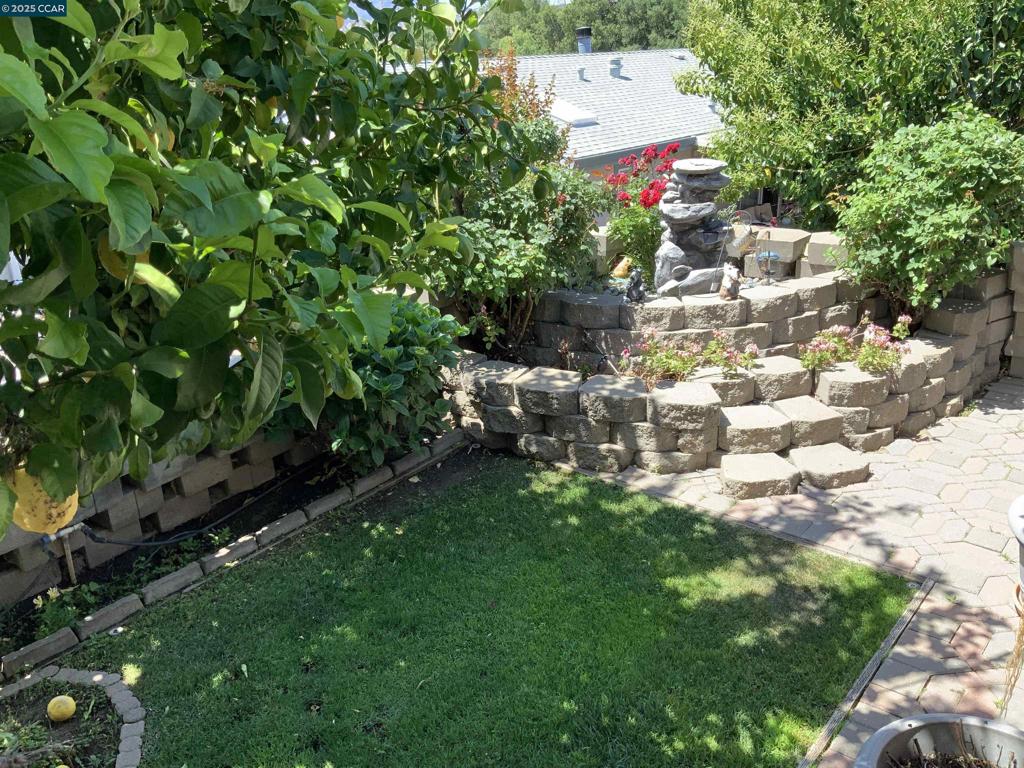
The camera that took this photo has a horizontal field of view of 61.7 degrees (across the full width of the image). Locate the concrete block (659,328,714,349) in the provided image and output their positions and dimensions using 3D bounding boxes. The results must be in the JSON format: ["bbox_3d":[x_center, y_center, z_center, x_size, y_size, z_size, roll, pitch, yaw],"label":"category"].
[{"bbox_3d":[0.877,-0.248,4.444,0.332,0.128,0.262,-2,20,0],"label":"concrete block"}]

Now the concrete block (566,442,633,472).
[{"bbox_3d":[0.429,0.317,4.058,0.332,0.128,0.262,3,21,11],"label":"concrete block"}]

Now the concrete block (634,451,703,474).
[{"bbox_3d":[0.945,0.434,5.170,0.410,0.146,0.305,0,23,7],"label":"concrete block"}]

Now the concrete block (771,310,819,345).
[{"bbox_3d":[1.822,-0.400,5.711,0.400,0.153,0.315,-11,23,-23],"label":"concrete block"}]

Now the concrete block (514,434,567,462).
[{"bbox_3d":[0.204,0.371,5.417,0.380,0.146,0.305,4,23,17],"label":"concrete block"}]

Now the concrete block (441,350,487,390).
[{"bbox_3d":[-0.347,-0.099,5.813,0.307,0.157,0.416,-17,26,-34],"label":"concrete block"}]

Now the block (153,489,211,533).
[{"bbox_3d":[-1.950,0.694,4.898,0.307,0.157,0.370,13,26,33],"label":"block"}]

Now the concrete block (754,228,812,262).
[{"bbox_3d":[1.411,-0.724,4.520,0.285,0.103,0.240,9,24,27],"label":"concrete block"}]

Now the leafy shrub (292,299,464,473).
[{"bbox_3d":[-0.630,0.005,3.789,0.500,0.630,0.580,14,26,36],"label":"leafy shrub"}]

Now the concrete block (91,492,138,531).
[{"bbox_3d":[-2.121,0.671,4.557,0.200,0.140,0.165,12,25,31],"label":"concrete block"}]

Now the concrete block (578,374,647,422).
[{"bbox_3d":[0.639,0.078,5.268,0.410,0.154,0.305,5,24,18],"label":"concrete block"}]

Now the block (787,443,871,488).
[{"bbox_3d":[1.796,0.488,4.923,0.400,0.142,0.305,-9,23,-14],"label":"block"}]

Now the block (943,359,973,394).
[{"bbox_3d":[2.928,-0.071,5.889,0.416,0.157,0.307,-20,28,-38],"label":"block"}]

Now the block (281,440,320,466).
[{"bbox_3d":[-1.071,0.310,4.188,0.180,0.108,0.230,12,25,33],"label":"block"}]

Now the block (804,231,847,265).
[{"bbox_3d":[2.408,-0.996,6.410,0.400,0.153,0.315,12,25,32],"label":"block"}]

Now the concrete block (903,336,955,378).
[{"bbox_3d":[2.697,-0.162,5.712,0.416,0.157,0.307,-20,28,-38],"label":"concrete block"}]

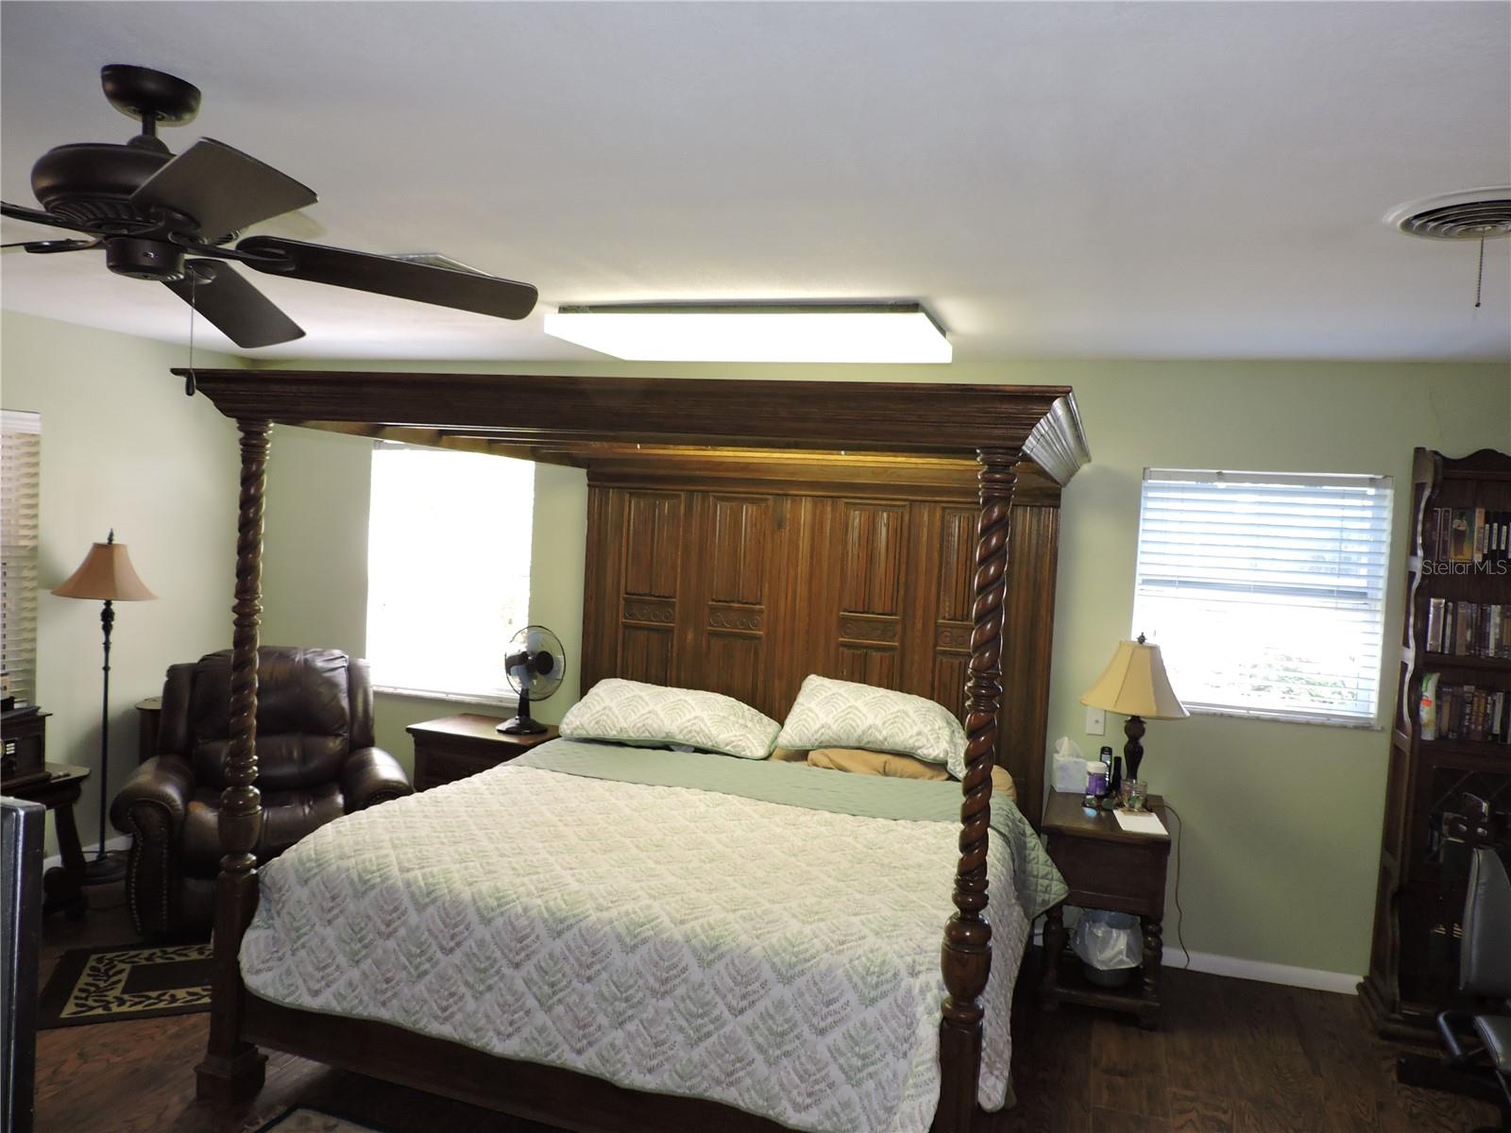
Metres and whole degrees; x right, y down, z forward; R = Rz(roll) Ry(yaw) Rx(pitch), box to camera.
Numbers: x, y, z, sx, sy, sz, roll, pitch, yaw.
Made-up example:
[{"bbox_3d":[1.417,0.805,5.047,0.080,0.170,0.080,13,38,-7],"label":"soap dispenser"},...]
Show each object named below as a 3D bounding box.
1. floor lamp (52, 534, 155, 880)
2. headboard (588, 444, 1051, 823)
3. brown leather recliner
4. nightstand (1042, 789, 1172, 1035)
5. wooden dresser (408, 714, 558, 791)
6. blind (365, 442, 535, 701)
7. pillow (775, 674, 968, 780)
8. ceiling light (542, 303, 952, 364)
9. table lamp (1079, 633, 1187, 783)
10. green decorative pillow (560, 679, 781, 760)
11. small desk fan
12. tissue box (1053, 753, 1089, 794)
[{"bbox_3d":[-2.860,0.606,4.631,0.460,1.531,0.460,4,3,18],"label":"floor lamp"},{"bbox_3d":[0.182,0.552,4.671,2.170,1.946,0.100,4,3,18],"label":"headboard"},{"bbox_3d":[-2.135,0.883,4.631,1.070,1.050,0.950,2,3,-24],"label":"brown leather recliner"},{"bbox_3d":[1.319,1.267,3.988,0.430,0.698,0.640,4,3,18],"label":"nightstand"},{"bbox_3d":[-1.249,1.101,4.941,0.660,0.681,0.420,4,3,18],"label":"wooden dresser"},{"bbox_3d":[-1.566,0.013,5.339,0.960,1.250,0.060,4,3,18],"label":"blind"},{"bbox_3d":[0.465,0.659,4.337,0.870,0.200,0.420,4,48,18],"label":"pillow"},{"bbox_3d":[-0.004,-0.836,3.766,1.310,0.100,0.660,4,3,18],"label":"ceiling light"},{"bbox_3d":[1.474,0.589,4.068,0.410,0.664,0.410,4,3,18],"label":"table lamp"},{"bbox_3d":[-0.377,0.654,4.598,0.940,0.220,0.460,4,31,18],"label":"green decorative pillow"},{"bbox_3d":[-1.070,0.518,4.910,0.280,0.503,0.350,5,3,40],"label":"small desk fan"},{"bbox_3d":[1.279,0.838,4.258,0.112,0.130,0.112,3,3,-1],"label":"tissue box"}]

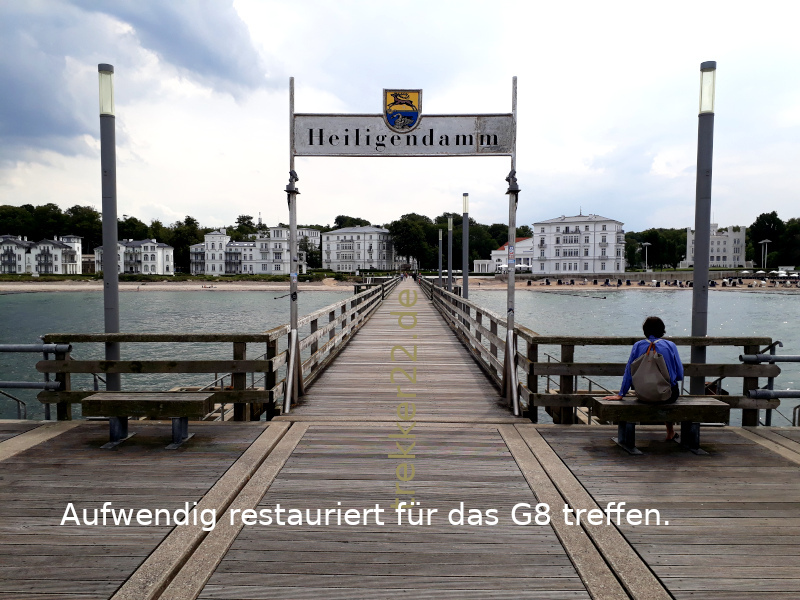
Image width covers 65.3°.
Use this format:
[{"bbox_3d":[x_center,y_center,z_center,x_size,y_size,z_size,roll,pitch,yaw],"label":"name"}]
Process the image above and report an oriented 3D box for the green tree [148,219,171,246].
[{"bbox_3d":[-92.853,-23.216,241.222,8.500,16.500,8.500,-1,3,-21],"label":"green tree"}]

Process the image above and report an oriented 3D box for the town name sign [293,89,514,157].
[{"bbox_3d":[0.044,-2.210,7.790,2.770,0.840,0.070,0,3,1],"label":"town name sign"}]

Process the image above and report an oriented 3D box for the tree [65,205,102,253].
[{"bbox_3d":[-115.970,-22.493,229.212,14.500,25.000,14.500,0,3,0],"label":"tree"}]

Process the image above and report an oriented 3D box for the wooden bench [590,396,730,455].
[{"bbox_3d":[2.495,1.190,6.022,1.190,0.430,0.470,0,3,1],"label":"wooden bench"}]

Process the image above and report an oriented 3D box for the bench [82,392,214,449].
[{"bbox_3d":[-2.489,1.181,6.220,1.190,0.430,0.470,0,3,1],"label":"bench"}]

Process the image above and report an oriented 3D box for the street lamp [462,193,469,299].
[{"bbox_3d":[1.986,-1.144,18.867,0.170,4.120,0.170,0,3,0],"label":"street lamp"}]

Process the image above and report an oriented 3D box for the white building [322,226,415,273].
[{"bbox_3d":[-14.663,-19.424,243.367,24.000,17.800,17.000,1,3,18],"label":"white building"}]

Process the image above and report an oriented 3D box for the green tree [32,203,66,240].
[{"bbox_3d":[-128.409,-22.857,229.196,13.000,25.800,13.000,0,3,0],"label":"green tree"}]

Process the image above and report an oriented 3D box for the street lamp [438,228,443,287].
[{"bbox_3d":[2.314,-1.932,35.349,0.170,4.120,0.170,0,3,1],"label":"street lamp"}]

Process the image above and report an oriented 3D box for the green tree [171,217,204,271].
[{"bbox_3d":[-80.683,-21.203,237.306,13.000,21.000,13.000,-1,3,-19],"label":"green tree"}]

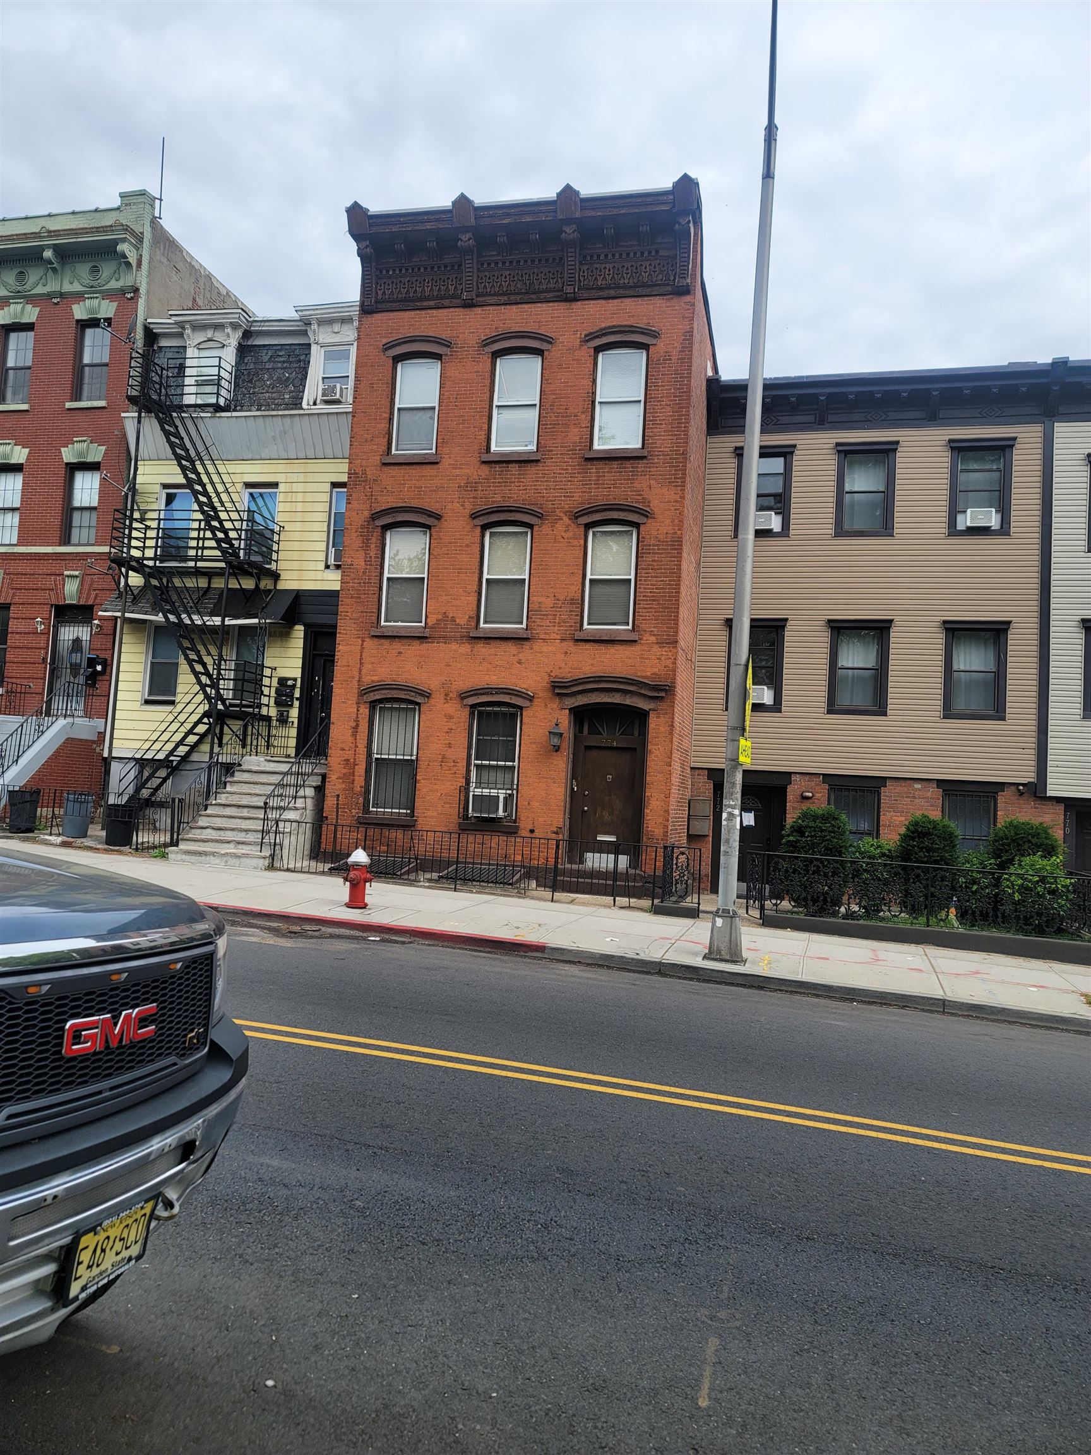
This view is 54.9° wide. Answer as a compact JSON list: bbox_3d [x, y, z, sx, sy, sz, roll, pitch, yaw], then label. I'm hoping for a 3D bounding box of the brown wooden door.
[{"bbox_3d":[1.046,1.320,17.363,0.931,2.025,0.090,2,-5,13],"label":"brown wooden door"}]

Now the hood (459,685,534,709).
[{"bbox_3d":[-0.813,-0.522,17.980,1.315,0.357,0.140,2,-4,14],"label":"hood"}]

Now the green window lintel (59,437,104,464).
[{"bbox_3d":[-9.908,-5.952,22.596,1.127,0.552,0.170,2,-5,13],"label":"green window lintel"}]

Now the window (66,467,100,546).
[{"bbox_3d":[-9.964,-4.768,22.687,0.814,1.774,0.140,2,-5,13],"label":"window"}]

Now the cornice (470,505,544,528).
[{"bbox_3d":[-0.640,-3.613,17.942,1.293,0.345,0.150,2,-5,13],"label":"cornice"}]

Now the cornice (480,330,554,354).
[{"bbox_3d":[-0.477,-6.649,18.184,1.308,0.395,0.180,2,-5,13],"label":"cornice"}]

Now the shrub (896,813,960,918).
[{"bbox_3d":[5.644,2.067,15.509,0.881,1.592,0.920,2,-5,13],"label":"shrub"}]

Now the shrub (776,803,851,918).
[{"bbox_3d":[4.064,1.990,15.879,1.081,1.631,1.060,2,-5,13],"label":"shrub"}]

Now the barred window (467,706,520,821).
[{"bbox_3d":[-0.886,0.603,18.016,0.917,1.977,0.150,2,-4,14],"label":"barred window"}]

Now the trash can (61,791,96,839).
[{"bbox_3d":[-7.687,1.431,17.238,0.480,0.700,0.480,3,-4,0],"label":"trash can"}]

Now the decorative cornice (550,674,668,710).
[{"bbox_3d":[1.081,-0.565,17.205,1.967,0.561,0.270,2,-5,13],"label":"decorative cornice"}]

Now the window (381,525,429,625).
[{"bbox_3d":[-2.505,-2.678,18.773,0.836,1.777,0.100,2,-4,14],"label":"window"}]

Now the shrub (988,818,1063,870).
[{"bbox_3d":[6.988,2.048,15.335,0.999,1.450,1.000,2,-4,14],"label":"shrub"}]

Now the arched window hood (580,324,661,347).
[{"bbox_3d":[1.326,-6.678,17.989,1.317,0.386,0.140,2,-4,14],"label":"arched window hood"}]

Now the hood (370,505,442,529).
[{"bbox_3d":[-2.434,-3.734,18.643,1.327,0.367,0.140,2,-4,14],"label":"hood"}]

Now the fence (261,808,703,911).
[{"bbox_3d":[-1.092,2.111,16.159,6.901,0.966,0.080,2,-4,14],"label":"fence"}]

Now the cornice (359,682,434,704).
[{"bbox_3d":[-2.610,-0.596,18.419,1.327,0.367,0.140,2,-4,14],"label":"cornice"}]

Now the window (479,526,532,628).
[{"bbox_3d":[-0.667,-2.570,18.052,0.817,1.792,0.120,2,-5,13],"label":"window"}]

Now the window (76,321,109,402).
[{"bbox_3d":[-9.766,-7.913,22.679,0.822,1.821,0.160,2,-5,13],"label":"window"}]

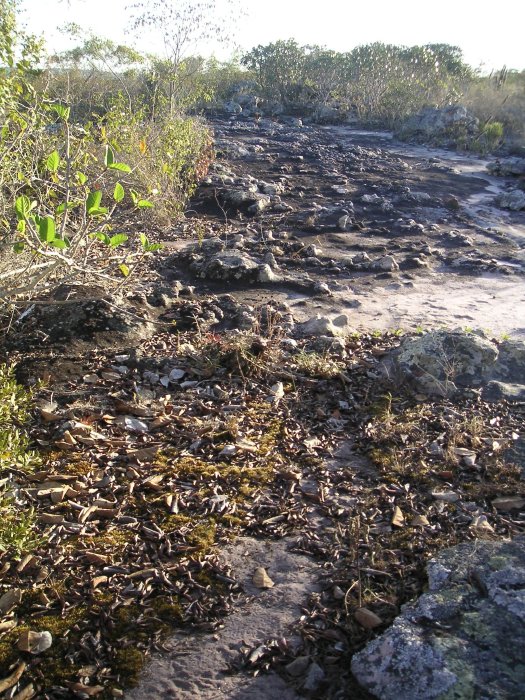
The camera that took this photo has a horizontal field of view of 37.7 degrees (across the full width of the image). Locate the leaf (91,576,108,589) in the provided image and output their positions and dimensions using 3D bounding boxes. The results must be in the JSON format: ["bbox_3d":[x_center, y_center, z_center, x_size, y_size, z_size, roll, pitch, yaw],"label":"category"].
[{"bbox_3d":[-0.503,0.720,2.381,0.050,0.022,0.042,0,20,0],"label":"leaf"}]

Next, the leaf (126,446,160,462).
[{"bbox_3d":[-0.488,0.429,3.156,0.120,0.040,0.060,0,20,0],"label":"leaf"}]

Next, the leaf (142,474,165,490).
[{"bbox_3d":[-0.416,0.506,2.936,0.078,0.030,0.048,-6,21,-17],"label":"leaf"}]

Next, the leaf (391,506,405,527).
[{"bbox_3d":[0.475,0.587,2.709,0.042,0.035,0.070,-2,20,-5],"label":"leaf"}]

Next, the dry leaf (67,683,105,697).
[{"bbox_3d":[-0.452,0.868,1.965,0.094,0.018,0.033,4,21,11],"label":"dry leaf"}]

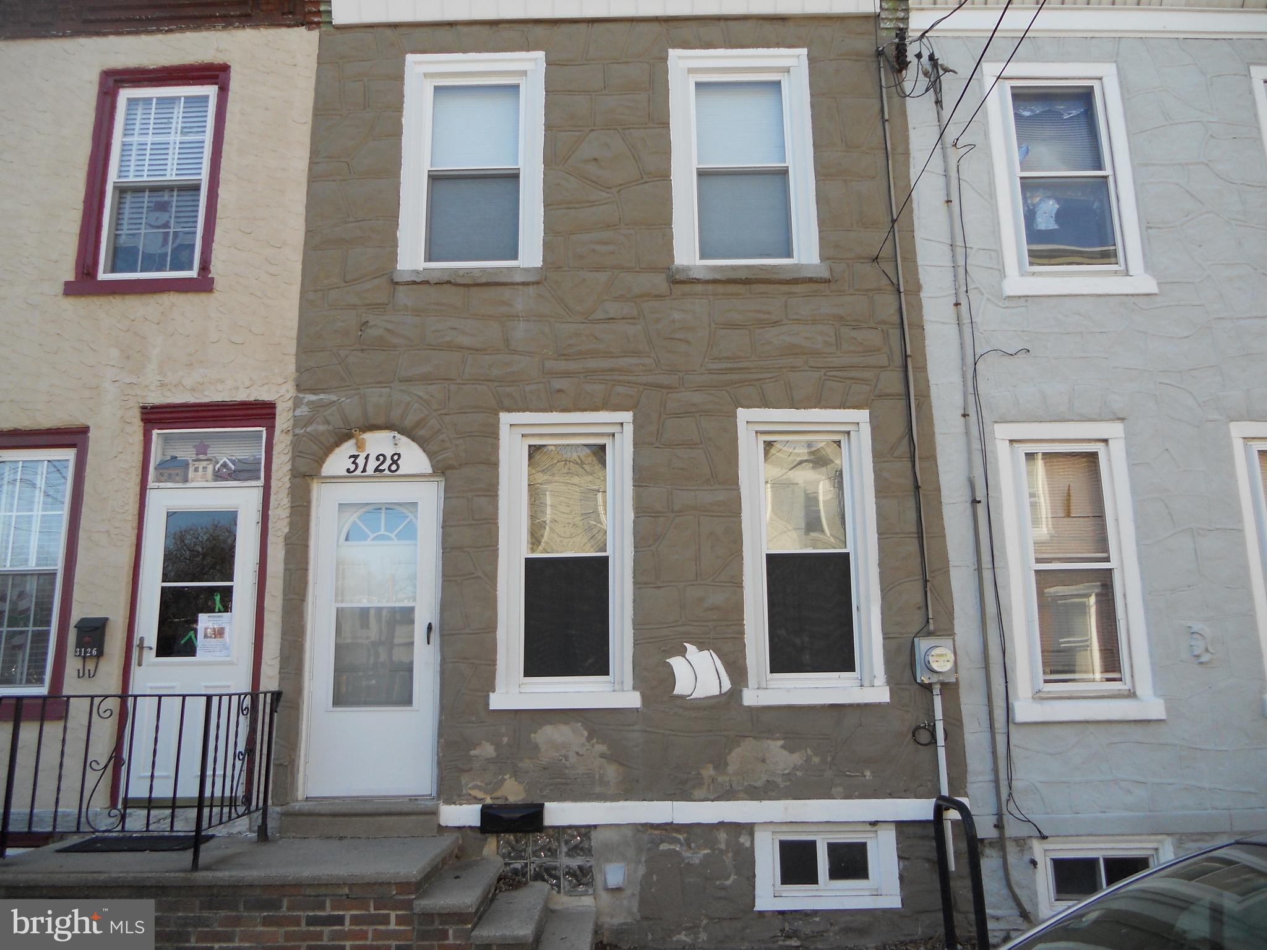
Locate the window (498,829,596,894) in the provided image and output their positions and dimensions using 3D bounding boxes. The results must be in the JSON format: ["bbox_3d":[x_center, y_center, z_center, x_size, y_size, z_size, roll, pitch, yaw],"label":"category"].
[{"bbox_3d":[-0.549,2.418,6.213,0.599,0.403,0.100,-1,-12,0],"label":"window"}]

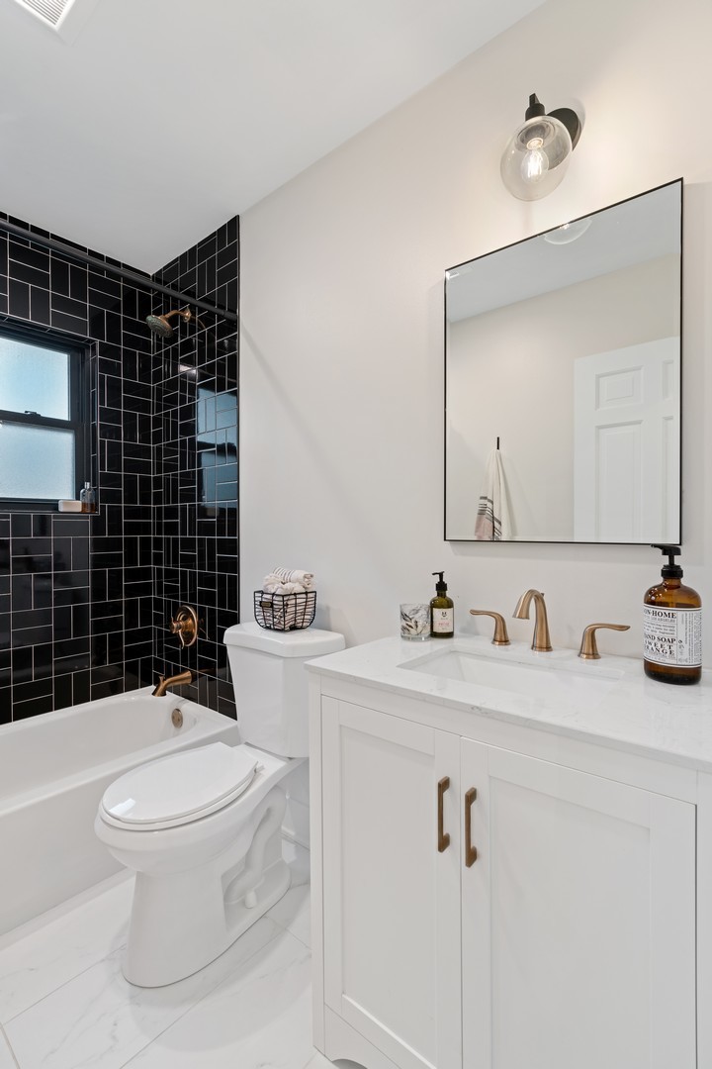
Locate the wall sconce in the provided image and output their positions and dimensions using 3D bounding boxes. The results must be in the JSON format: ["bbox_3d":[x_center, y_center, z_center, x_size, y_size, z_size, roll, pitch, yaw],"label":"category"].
[{"bbox_3d":[0.421,-0.900,1.100,0.153,0.240,0.182,0,1,40],"label":"wall sconce"}]

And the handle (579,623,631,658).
[{"bbox_3d":[0.551,0.238,1.058,0.106,0.078,0.048,0,0,45],"label":"handle"}]

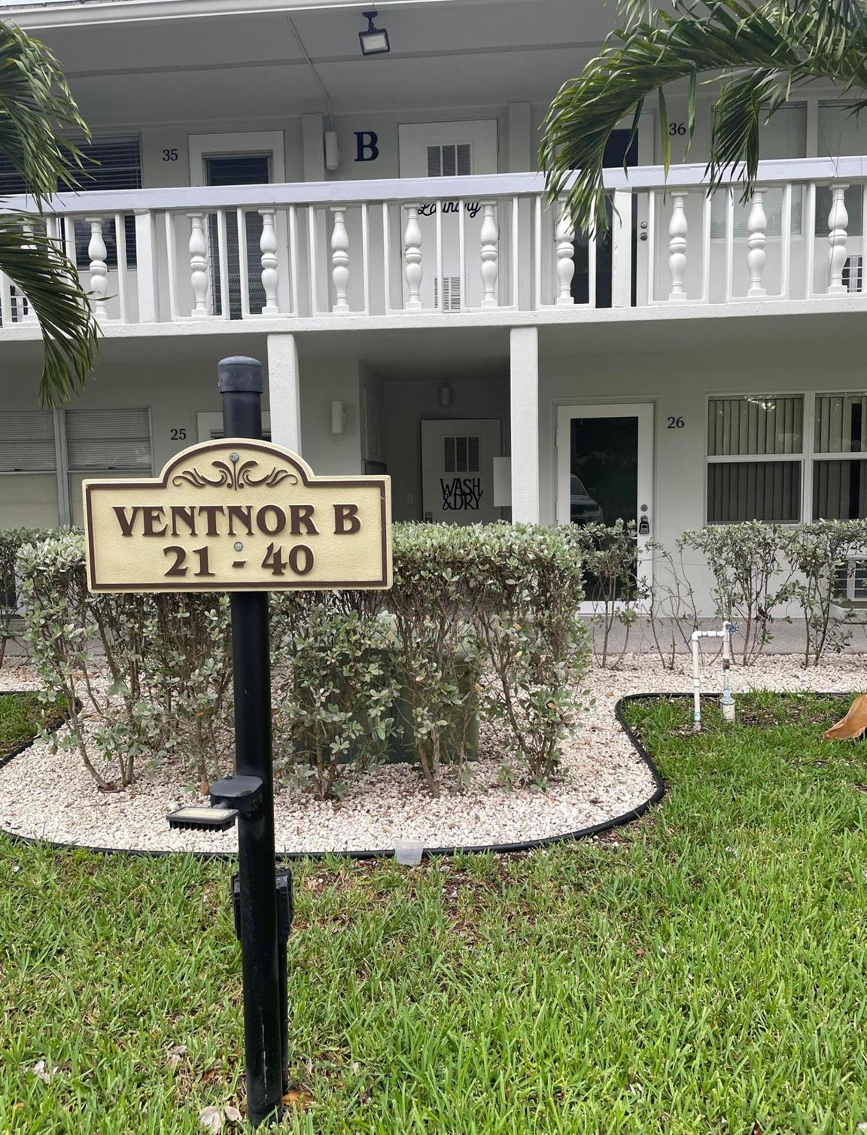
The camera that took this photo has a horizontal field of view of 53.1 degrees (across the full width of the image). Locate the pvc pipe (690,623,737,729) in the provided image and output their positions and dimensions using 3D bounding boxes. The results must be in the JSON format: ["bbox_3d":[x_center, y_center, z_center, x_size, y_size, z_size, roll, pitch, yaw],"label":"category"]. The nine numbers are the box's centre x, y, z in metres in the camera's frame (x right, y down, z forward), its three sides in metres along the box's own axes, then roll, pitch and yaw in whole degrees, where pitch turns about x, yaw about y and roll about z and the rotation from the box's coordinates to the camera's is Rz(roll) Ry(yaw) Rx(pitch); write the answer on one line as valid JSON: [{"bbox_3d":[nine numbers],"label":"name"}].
[{"bbox_3d":[1.635,0.636,5.071,0.260,0.645,0.090,0,6,5],"label":"pvc pipe"}]

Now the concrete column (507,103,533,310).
[{"bbox_3d":[0.814,-3.211,8.139,0.195,2.140,0.120,0,6,5],"label":"concrete column"}]

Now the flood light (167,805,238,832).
[{"bbox_3d":[-0.502,0.554,1.900,0.135,0.028,0.088,0,1,14],"label":"flood light"}]

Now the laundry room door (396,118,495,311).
[{"bbox_3d":[0.154,-3.188,8.316,0.915,2.030,0.050,-1,7,5],"label":"laundry room door"}]

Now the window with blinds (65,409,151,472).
[{"bbox_3d":[-3.259,-1.284,8.773,0.875,0.622,0.050,0,6,5],"label":"window with blinds"}]

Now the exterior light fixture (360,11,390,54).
[{"bbox_3d":[-0.439,-3.953,6.420,0.220,0.270,0.170,1,6,15],"label":"exterior light fixture"}]

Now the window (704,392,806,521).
[{"bbox_3d":[3.025,-1.019,8.210,0.901,1.224,0.090,0,6,5],"label":"window"}]

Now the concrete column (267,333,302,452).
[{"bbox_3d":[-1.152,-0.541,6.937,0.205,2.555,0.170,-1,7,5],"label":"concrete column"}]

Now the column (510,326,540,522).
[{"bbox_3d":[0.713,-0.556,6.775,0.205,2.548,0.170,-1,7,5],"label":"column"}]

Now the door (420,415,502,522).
[{"bbox_3d":[0.332,-0.709,10.206,0.910,2.037,0.060,0,6,5],"label":"door"}]

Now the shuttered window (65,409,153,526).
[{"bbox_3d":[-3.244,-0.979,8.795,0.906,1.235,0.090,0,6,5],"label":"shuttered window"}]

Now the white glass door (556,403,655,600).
[{"bbox_3d":[1.673,-0.558,8.491,0.912,2.030,0.050,-1,7,5],"label":"white glass door"}]

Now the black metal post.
[{"bbox_3d":[-0.431,0.452,2.073,0.098,1.863,0.098,0,7,5],"label":"black metal post"}]

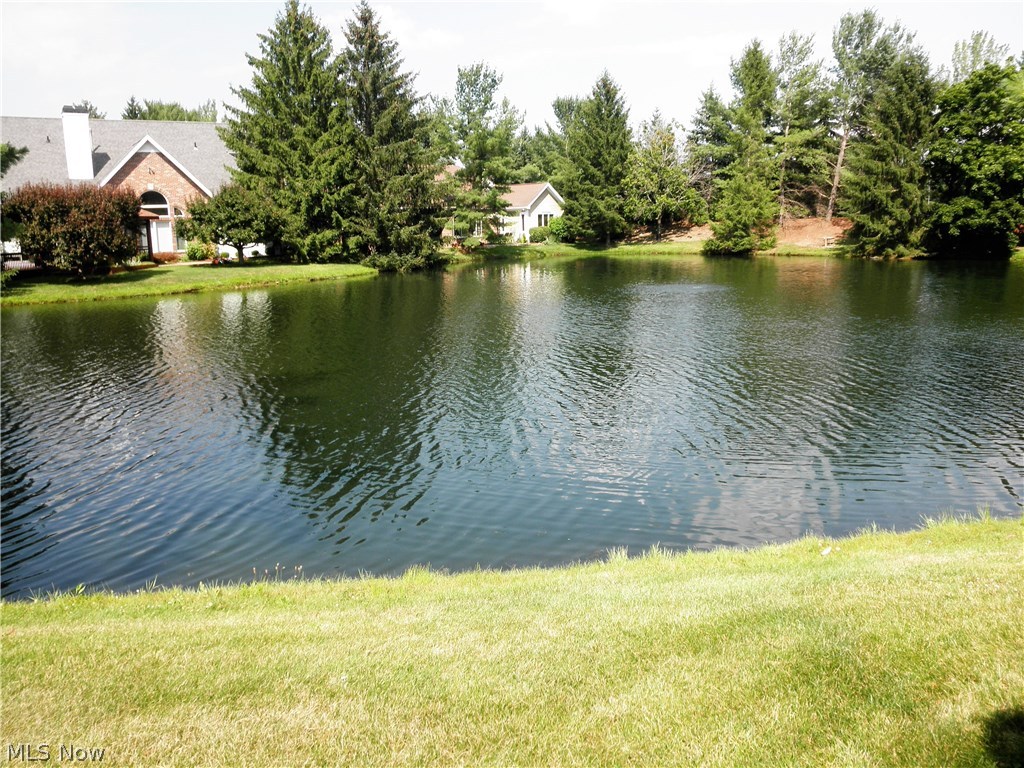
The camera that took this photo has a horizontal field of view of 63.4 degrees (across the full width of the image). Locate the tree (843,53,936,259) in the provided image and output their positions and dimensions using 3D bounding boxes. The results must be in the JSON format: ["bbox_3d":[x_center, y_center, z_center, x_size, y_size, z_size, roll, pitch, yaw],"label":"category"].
[{"bbox_3d":[26.858,-16.184,58.965,6.690,14.230,6.360,-1,12,0],"label":"tree"}]

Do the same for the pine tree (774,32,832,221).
[{"bbox_3d":[24.320,-21.136,69.138,4.840,15.380,5.080,-1,12,0],"label":"pine tree"}]

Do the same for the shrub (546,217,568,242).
[{"bbox_3d":[3.660,-12.251,65.911,1.990,2.110,1.790,-1,12,0],"label":"shrub"}]

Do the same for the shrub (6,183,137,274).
[{"bbox_3d":[-25.599,-8.948,48.143,8.010,5.370,6.010,-1,12,0],"label":"shrub"}]

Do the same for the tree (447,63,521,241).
[{"bbox_3d":[-2.156,-17.344,62.741,5.600,13.230,5.320,-1,12,0],"label":"tree"}]

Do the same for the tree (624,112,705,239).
[{"bbox_3d":[12.514,-16.945,67.978,6.570,10.200,5.910,-1,12,0],"label":"tree"}]

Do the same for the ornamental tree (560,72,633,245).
[{"bbox_3d":[6.657,-17.583,65.267,5.990,13.170,5.690,-1,12,0],"label":"ornamental tree"}]

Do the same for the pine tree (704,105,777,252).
[{"bbox_3d":[16.556,-14.676,60.294,5.390,10.540,5.120,-1,12,0],"label":"pine tree"}]

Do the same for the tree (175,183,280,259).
[{"bbox_3d":[-18.239,-10.339,53.485,6.840,4.940,6.150,-1,12,0],"label":"tree"}]

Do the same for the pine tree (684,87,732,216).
[{"bbox_3d":[17.768,-20.993,75.295,4.910,11.490,4.660,-1,12,0],"label":"pine tree"}]

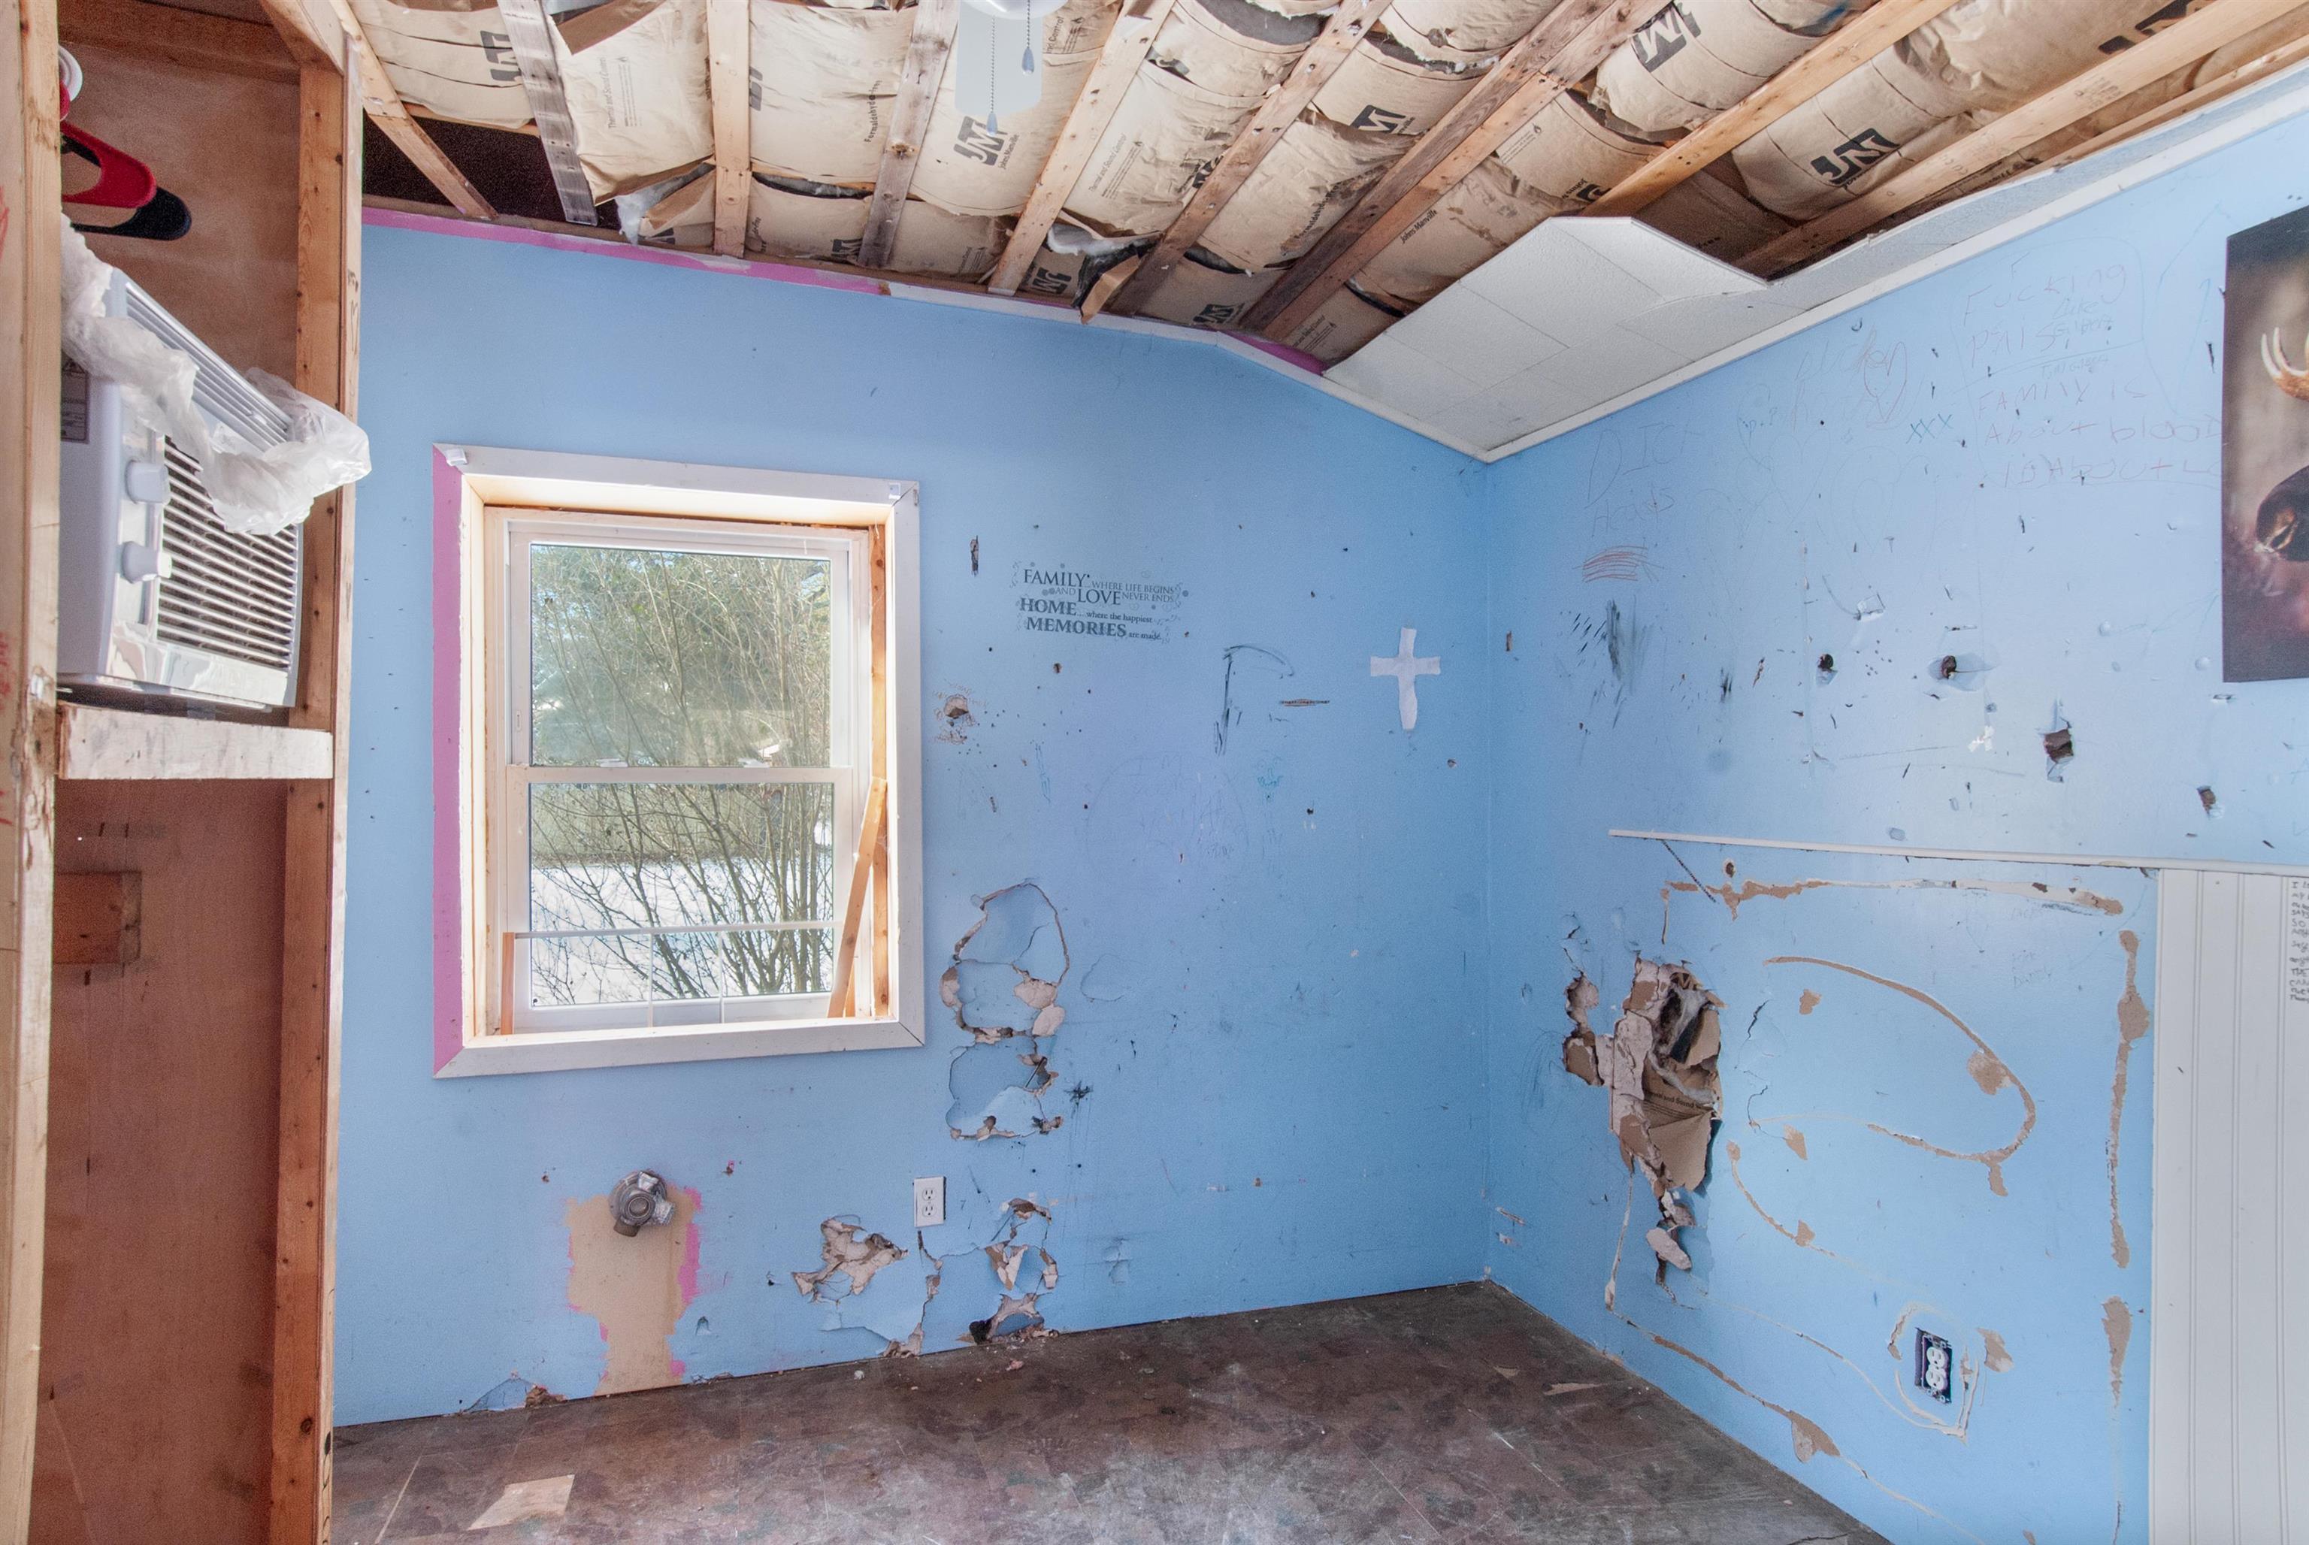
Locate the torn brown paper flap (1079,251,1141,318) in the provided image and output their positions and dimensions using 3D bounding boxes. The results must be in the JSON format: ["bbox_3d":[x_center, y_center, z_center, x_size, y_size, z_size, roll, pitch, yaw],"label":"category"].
[{"bbox_3d":[-0.102,-1.115,2.660,0.110,0.110,0.130,0,-1,-19],"label":"torn brown paper flap"}]

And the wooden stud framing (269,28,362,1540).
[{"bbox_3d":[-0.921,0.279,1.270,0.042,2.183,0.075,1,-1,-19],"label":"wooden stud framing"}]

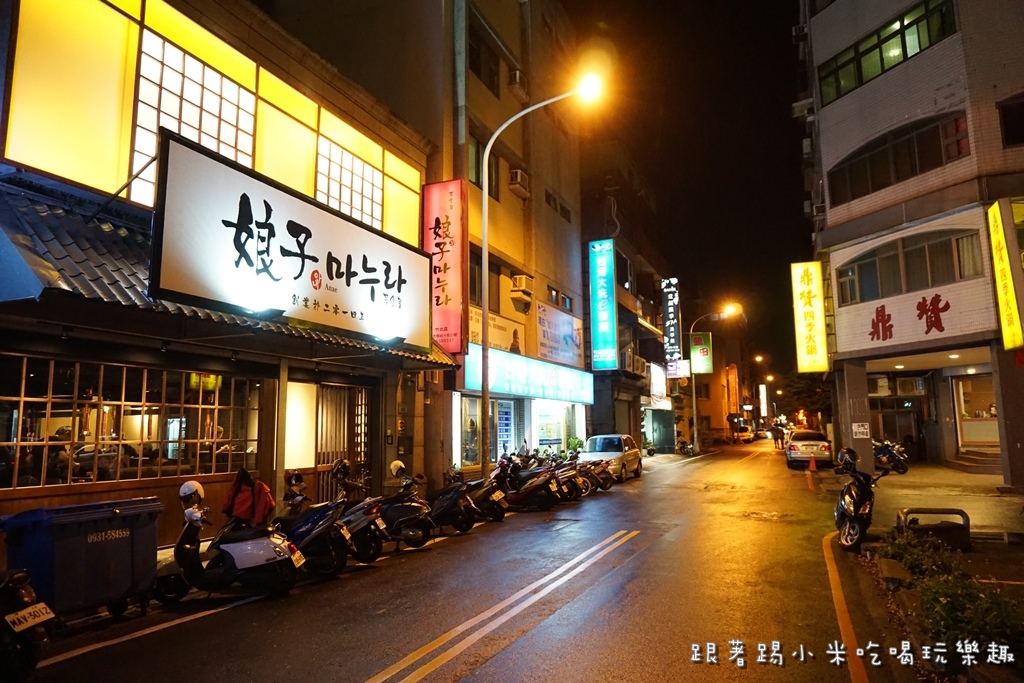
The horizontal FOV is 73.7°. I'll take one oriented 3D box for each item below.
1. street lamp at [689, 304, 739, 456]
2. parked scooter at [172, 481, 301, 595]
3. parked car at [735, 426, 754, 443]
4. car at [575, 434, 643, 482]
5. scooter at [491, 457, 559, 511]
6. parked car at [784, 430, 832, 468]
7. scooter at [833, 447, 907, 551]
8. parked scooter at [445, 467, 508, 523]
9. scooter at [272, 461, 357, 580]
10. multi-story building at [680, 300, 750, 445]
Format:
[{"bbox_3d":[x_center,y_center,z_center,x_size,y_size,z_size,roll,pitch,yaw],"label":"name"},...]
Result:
[{"bbox_3d":[13.201,2.327,44.141,3.199,9.748,0.350,-4,-8,22],"label":"street lamp"},{"bbox_3d":[-2.918,2.062,7.039,1.720,1.130,0.680,-1,-7,0],"label":"parked scooter"},{"bbox_3d":[25.878,10.425,75.972,1.750,1.560,4.400,-4,-8,22],"label":"parked car"},{"bbox_3d":[3.254,3.853,22.761,1.600,1.470,3.750,-4,-8,22],"label":"car"},{"bbox_3d":[0.148,2.970,14.330,1.820,1.130,0.700,-4,-8,22],"label":"scooter"},{"bbox_3d":[12.379,4.519,28.609,1.720,1.430,4.500,-3,-8,21],"label":"parked car"},{"bbox_3d":[4.907,2.293,9.836,0.720,1.200,1.800,-4,-8,24],"label":"scooter"},{"bbox_3d":[-0.819,2.792,12.871,1.800,1.130,0.700,-4,-8,22],"label":"parked scooter"},{"bbox_3d":[-2.709,2.183,8.067,1.820,1.150,0.700,-1,-7,2],"label":"scooter"},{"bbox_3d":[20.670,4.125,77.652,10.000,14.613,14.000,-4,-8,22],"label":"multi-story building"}]

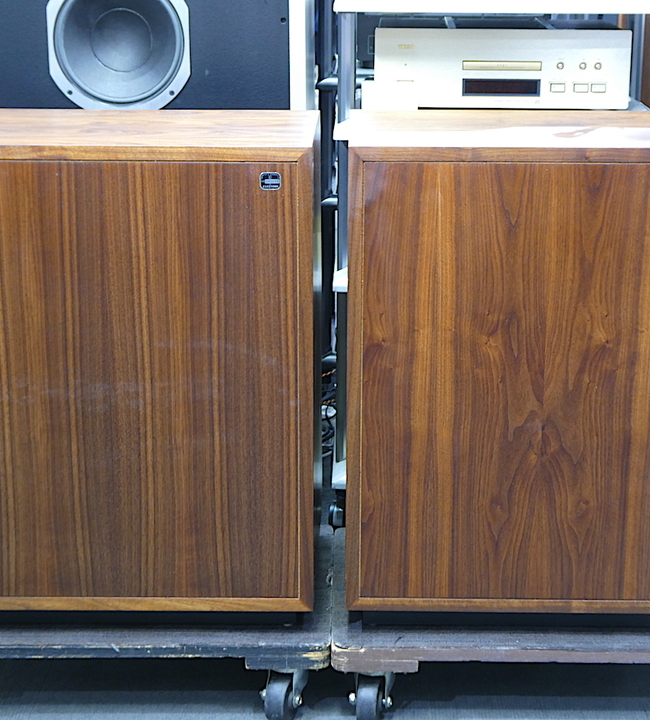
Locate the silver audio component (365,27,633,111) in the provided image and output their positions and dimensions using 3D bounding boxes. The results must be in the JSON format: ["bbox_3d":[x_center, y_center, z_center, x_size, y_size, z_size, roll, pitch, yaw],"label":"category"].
[{"bbox_3d":[0.319,-0.548,2.924,0.443,0.148,0.350,1,16,3],"label":"silver audio component"}]

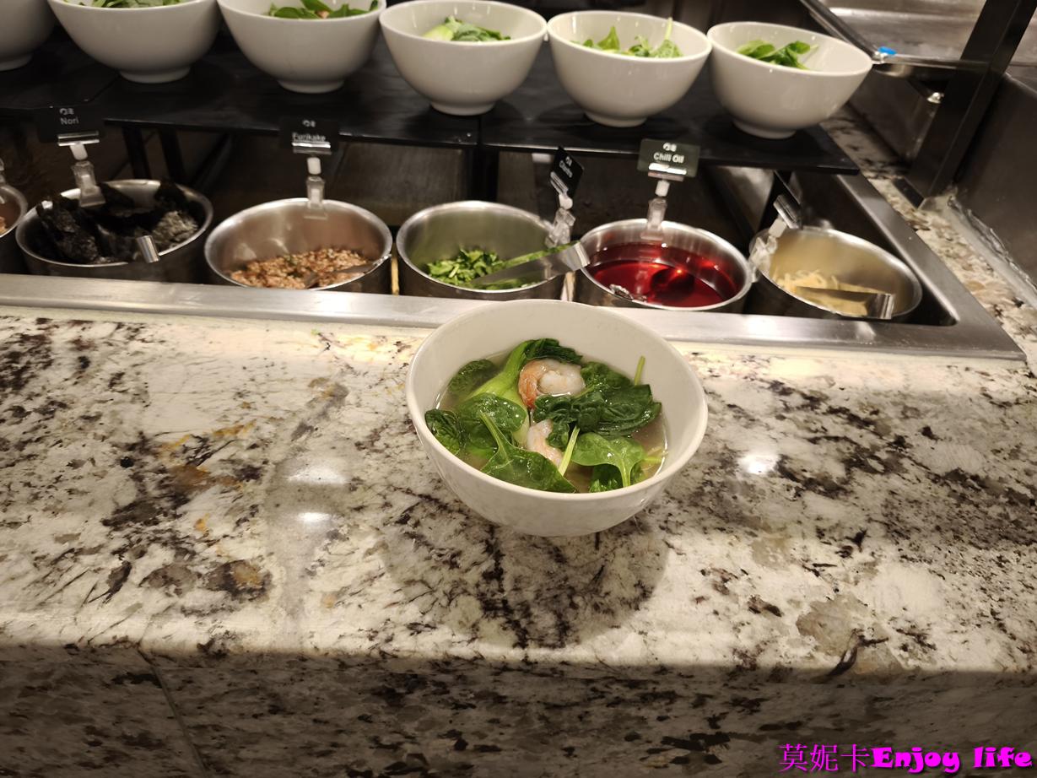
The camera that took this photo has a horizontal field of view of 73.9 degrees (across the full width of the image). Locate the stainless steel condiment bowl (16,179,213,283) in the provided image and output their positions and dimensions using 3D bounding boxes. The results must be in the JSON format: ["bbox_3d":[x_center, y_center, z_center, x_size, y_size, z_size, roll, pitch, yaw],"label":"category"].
[{"bbox_3d":[-0.353,-0.105,0.640,0.154,0.115,0.154,2,42,-5],"label":"stainless steel condiment bowl"}]

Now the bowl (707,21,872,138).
[{"bbox_3d":[0.267,-0.313,0.716,0.160,0.080,0.160,4,42,-3],"label":"bowl"}]

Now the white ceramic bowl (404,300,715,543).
[{"bbox_3d":[0.017,0.027,0.400,0.160,0.080,0.160,2,42,-5],"label":"white ceramic bowl"}]

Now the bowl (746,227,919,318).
[{"bbox_3d":[0.294,-0.070,0.686,0.154,0.115,0.154,2,42,-5],"label":"bowl"}]

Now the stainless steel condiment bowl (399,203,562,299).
[{"bbox_3d":[-0.037,-0.091,0.665,0.154,0.115,0.154,2,42,-5],"label":"stainless steel condiment bowl"}]

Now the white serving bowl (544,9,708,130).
[{"bbox_3d":[0.106,-0.321,0.707,0.160,0.080,0.160,4,42,-3],"label":"white serving bowl"}]

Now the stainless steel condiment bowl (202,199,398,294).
[{"bbox_3d":[-0.195,-0.087,0.641,0.154,0.115,0.154,2,42,-5],"label":"stainless steel condiment bowl"}]

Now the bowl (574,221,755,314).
[{"bbox_3d":[0.129,-0.075,0.670,0.154,0.115,0.154,4,42,-3],"label":"bowl"}]

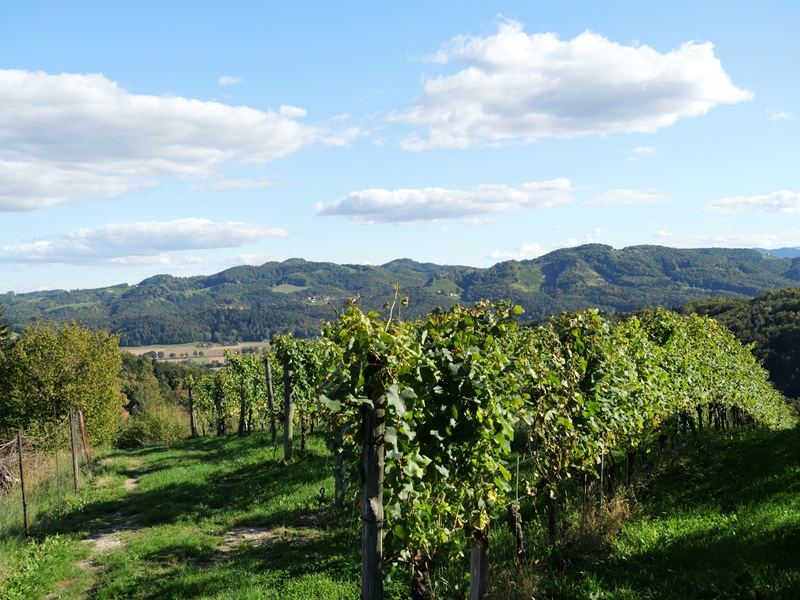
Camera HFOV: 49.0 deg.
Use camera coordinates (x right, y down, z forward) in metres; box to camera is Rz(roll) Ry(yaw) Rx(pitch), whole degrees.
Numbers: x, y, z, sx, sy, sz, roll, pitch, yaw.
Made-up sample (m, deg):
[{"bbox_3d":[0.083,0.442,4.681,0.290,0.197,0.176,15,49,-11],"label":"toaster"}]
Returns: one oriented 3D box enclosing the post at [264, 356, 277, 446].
[{"bbox_3d":[-2.443,1.925,16.700,0.100,1.650,0.100,-5,0,0],"label":"post"}]

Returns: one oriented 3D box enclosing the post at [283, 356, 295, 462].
[{"bbox_3d":[-1.680,1.632,13.300,0.120,1.643,0.120,0,0,0],"label":"post"}]

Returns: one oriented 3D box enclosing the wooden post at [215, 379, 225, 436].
[{"bbox_3d":[-4.955,2.955,24.200,0.110,1.613,0.110,2,0,0],"label":"wooden post"}]

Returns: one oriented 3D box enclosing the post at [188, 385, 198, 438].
[{"bbox_3d":[-6.370,3.405,27.000,0.115,1.680,0.115,-4,0,0],"label":"post"}]

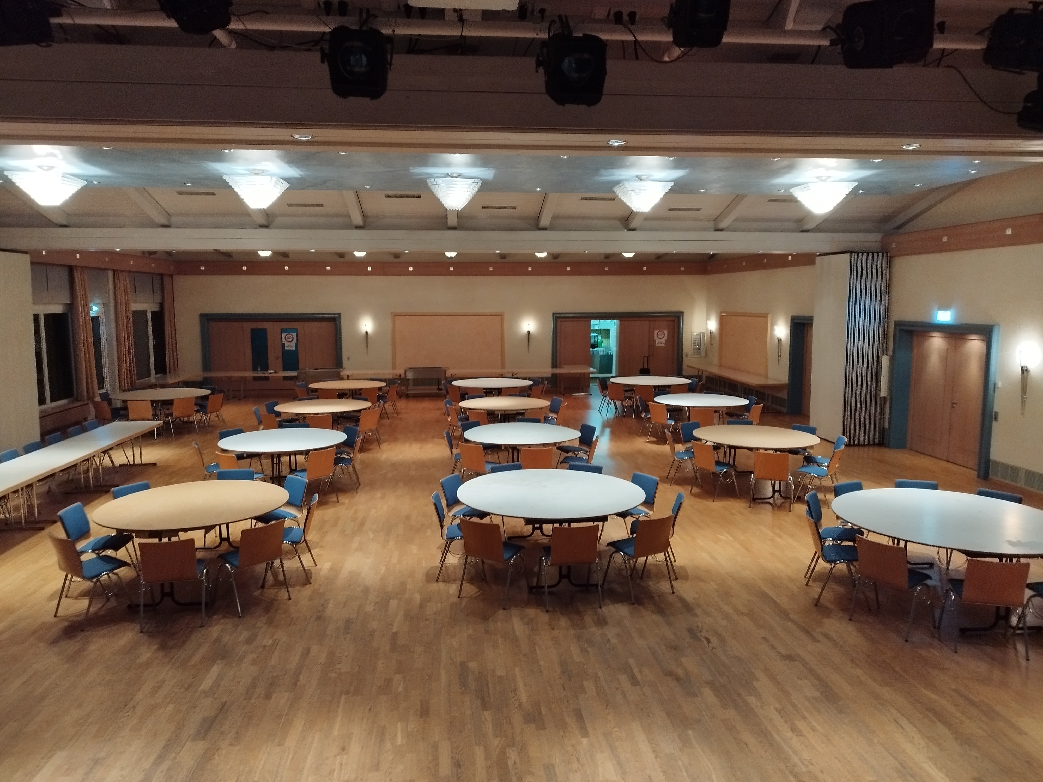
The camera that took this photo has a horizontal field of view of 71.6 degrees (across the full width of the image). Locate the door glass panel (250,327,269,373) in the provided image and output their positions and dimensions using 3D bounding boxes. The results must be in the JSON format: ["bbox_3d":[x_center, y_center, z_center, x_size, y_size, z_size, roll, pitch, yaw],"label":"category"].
[{"bbox_3d":[-7.727,-1.109,21.403,0.446,1.472,0.040,-1,7,-8],"label":"door glass panel"}]

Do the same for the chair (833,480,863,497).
[{"bbox_3d":[3.661,1.409,7.725,0.515,0.795,0.525,-3,8,-24],"label":"chair"}]

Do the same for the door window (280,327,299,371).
[{"bbox_3d":[-7.076,-1.121,22.159,0.481,1.565,0.060,-1,7,-6],"label":"door window"}]

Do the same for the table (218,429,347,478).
[{"bbox_3d":[-3.476,1.079,10.658,1.801,0.750,1.801,-1,7,-5],"label":"table"}]

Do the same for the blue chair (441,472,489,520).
[{"bbox_3d":[-0.570,1.375,8.120,0.530,0.800,0.520,3,8,25],"label":"blue chair"}]

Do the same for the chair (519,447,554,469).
[{"bbox_3d":[0.203,1.128,10.032,0.520,0.800,0.530,-1,7,-3],"label":"chair"}]

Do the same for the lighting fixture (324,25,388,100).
[{"bbox_3d":[-0.762,-1.523,3.350,0.305,0.320,0.350,-2,22,-12],"label":"lighting fixture"}]

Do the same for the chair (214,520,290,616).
[{"bbox_3d":[-2.459,1.560,6.623,0.525,0.785,0.505,6,10,41],"label":"chair"}]

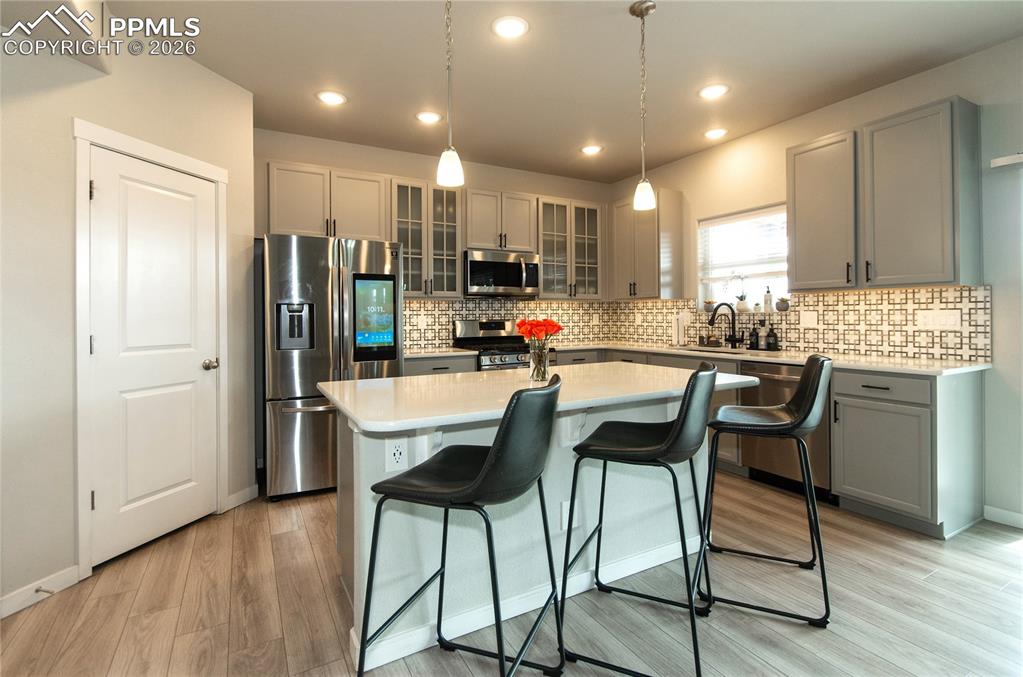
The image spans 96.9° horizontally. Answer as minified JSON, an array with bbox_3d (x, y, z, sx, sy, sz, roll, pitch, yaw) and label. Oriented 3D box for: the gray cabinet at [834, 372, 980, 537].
[{"bbox_3d":[2.379,0.627,2.735,0.617,0.885,0.504,-2,3,-28],"label":"gray cabinet"}]

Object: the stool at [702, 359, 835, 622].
[{"bbox_3d":[1.128,0.614,2.067,0.501,1.002,0.491,0,3,26],"label":"stool"}]

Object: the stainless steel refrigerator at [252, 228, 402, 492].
[{"bbox_3d":[-1.407,0.175,3.565,0.924,1.792,0.802,-2,3,-28],"label":"stainless steel refrigerator"}]

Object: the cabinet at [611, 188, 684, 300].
[{"bbox_3d":[1.359,-0.901,4.699,0.330,1.009,0.756,-2,3,-29],"label":"cabinet"}]

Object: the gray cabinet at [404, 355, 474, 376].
[{"bbox_3d":[-0.713,0.557,4.070,0.630,0.829,0.624,-2,3,-29],"label":"gray cabinet"}]

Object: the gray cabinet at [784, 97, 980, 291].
[{"bbox_3d":[2.324,-0.832,2.927,0.330,1.019,0.902,-2,3,-29],"label":"gray cabinet"}]

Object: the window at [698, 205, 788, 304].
[{"bbox_3d":[2.044,-0.671,4.009,0.091,0.843,0.862,-2,3,-28],"label":"window"}]

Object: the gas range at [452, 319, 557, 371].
[{"bbox_3d":[-0.076,0.431,4.385,0.771,1.194,0.688,-2,3,-28],"label":"gas range"}]

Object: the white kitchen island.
[{"bbox_3d":[0.148,0.652,2.050,1.792,0.914,0.918,-2,3,-29],"label":"white kitchen island"}]

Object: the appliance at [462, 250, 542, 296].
[{"bbox_3d":[-0.152,-0.609,4.467,0.767,0.415,0.423,-2,3,-28],"label":"appliance"}]

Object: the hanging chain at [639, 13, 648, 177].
[{"bbox_3d":[0.647,-1.188,2.228,0.032,0.795,0.032,-2,3,-29],"label":"hanging chain"}]

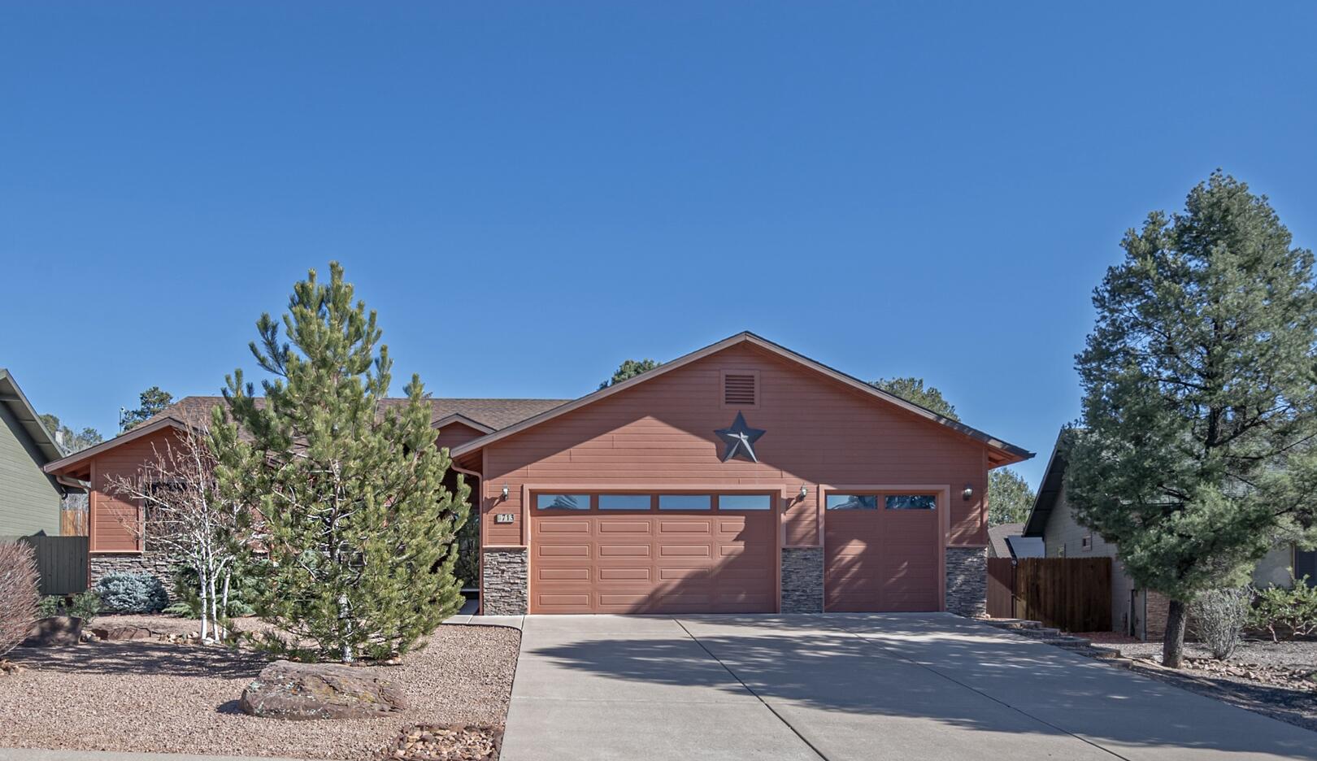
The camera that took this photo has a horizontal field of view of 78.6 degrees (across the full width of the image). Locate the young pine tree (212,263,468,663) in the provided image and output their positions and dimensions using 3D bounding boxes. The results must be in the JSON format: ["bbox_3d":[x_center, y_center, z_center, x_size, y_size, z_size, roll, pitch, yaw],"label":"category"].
[{"bbox_3d":[-4.503,1.152,11.400,3.600,5.700,3.600,0,-4,-4],"label":"young pine tree"}]

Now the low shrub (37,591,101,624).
[{"bbox_3d":[-11.144,4.277,15.200,1.200,0.650,1.000,0,-4,-4],"label":"low shrub"}]

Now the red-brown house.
[{"bbox_3d":[-2.991,2.293,21.261,19.800,5.500,12.600,0,-4,-4],"label":"red-brown house"}]

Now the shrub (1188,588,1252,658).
[{"bbox_3d":[8.803,3.795,12.600,1.000,1.150,1.000,0,-4,-4],"label":"shrub"}]

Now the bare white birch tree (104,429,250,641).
[{"bbox_3d":[-7.493,2.453,12.700,2.500,3.400,2.300,0,-4,-4],"label":"bare white birch tree"}]

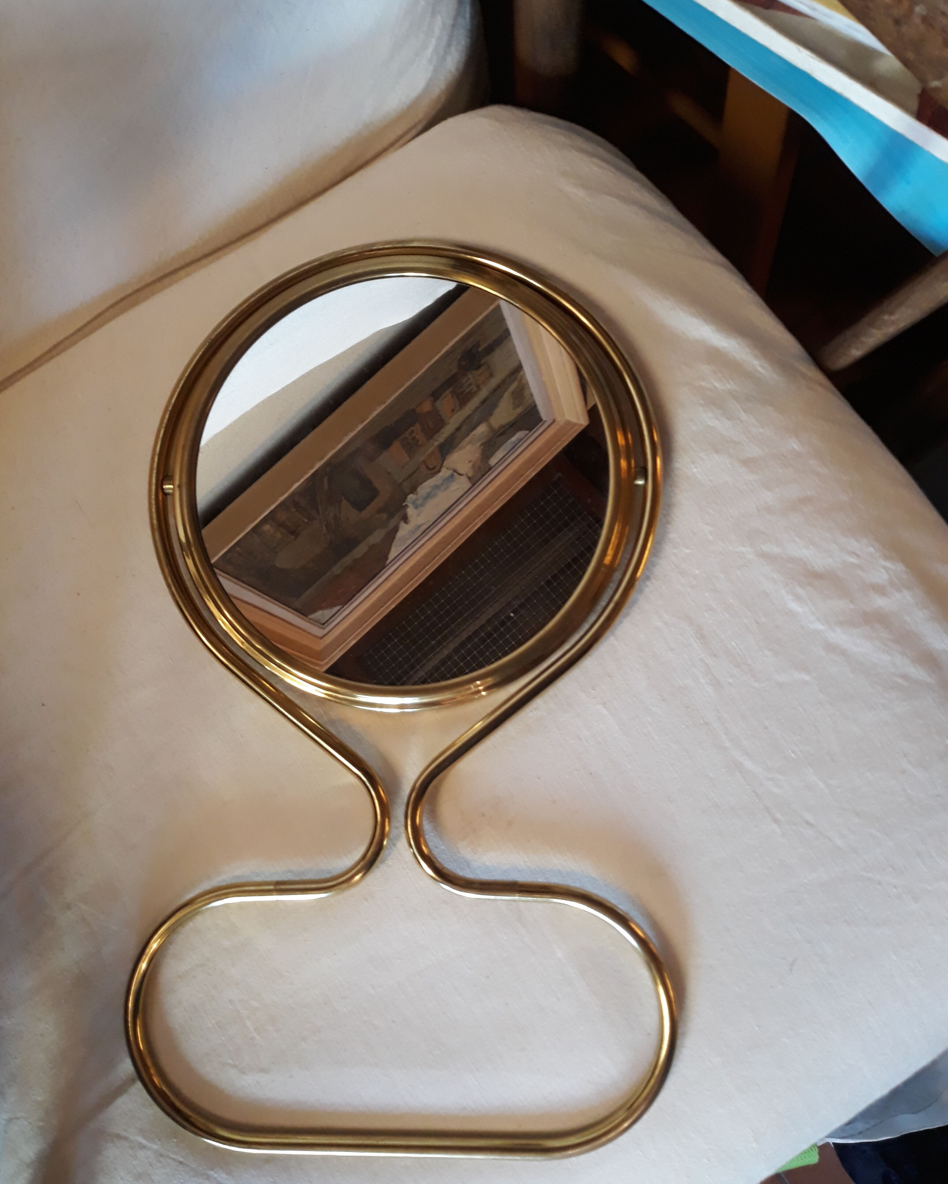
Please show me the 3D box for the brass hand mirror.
[{"bbox_3d":[-0.034,0.030,0.455,0.247,0.026,0.423,-1,79,3],"label":"brass hand mirror"}]

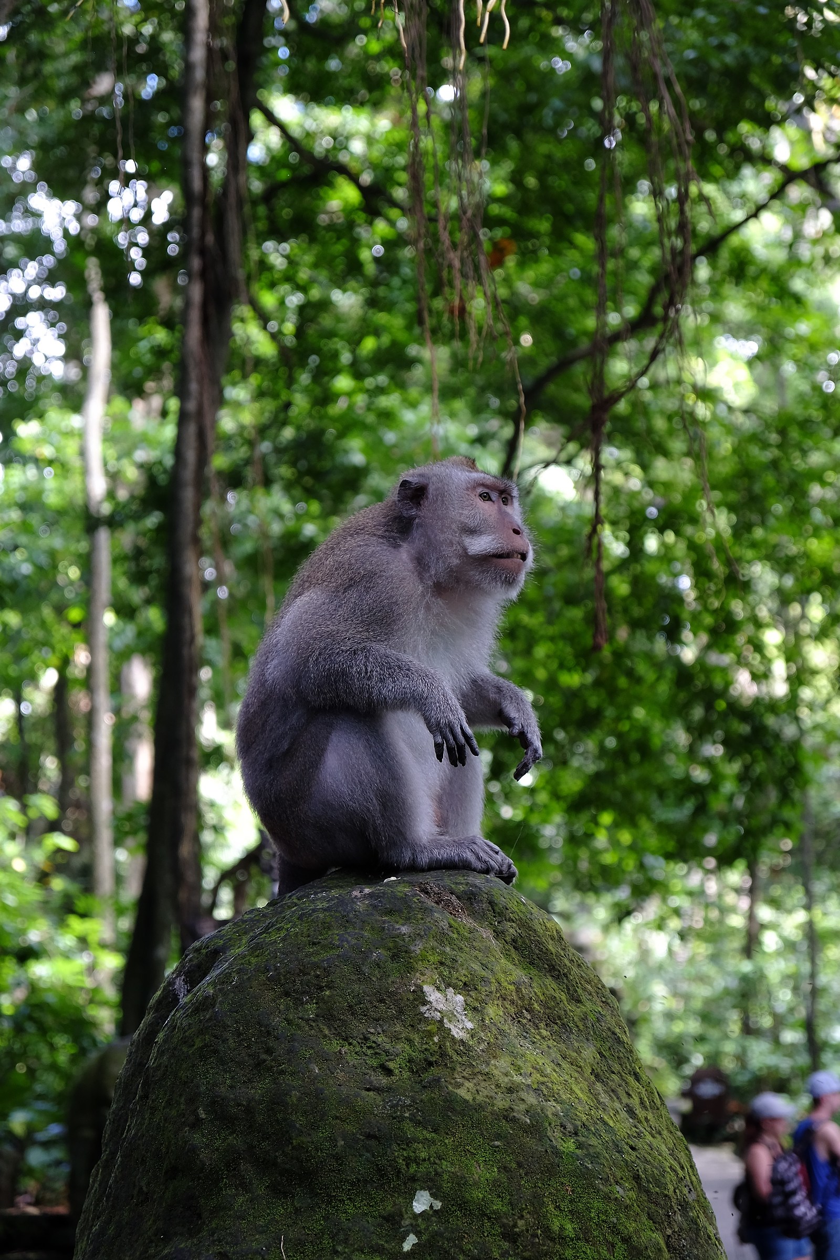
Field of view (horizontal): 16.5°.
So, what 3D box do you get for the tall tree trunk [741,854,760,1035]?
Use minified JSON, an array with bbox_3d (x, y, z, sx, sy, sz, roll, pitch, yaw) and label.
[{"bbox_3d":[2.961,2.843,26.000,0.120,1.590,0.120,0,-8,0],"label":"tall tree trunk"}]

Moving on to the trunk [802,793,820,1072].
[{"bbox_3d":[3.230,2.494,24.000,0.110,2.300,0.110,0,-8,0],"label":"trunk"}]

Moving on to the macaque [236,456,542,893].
[{"bbox_3d":[-0.032,0.046,3.100,0.310,0.450,0.250,-4,-10,25],"label":"macaque"}]

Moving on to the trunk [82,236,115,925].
[{"bbox_3d":[-2.214,-0.249,20.000,0.160,4.780,0.160,0,-8,0],"label":"trunk"}]

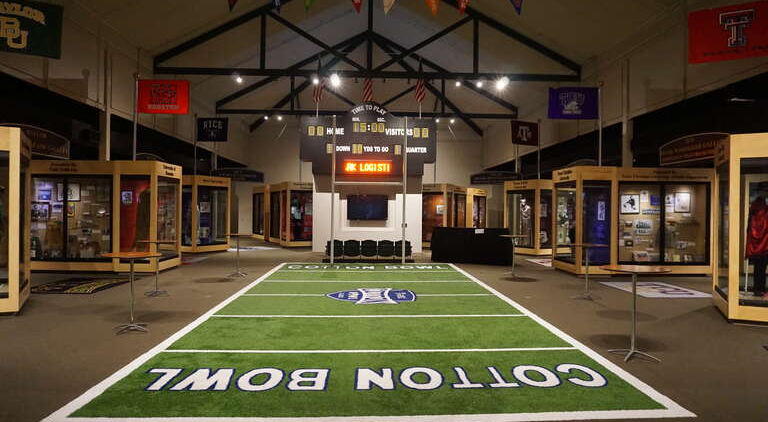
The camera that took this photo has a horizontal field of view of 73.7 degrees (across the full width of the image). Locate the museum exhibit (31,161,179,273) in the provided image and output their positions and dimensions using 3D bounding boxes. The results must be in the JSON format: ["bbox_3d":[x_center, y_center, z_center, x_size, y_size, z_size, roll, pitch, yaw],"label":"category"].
[{"bbox_3d":[-7.445,0.169,13.519,3.494,2.839,1.596,0,0,-2],"label":"museum exhibit"}]

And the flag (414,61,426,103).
[{"bbox_3d":[1.390,-4.894,19.500,0.460,1.600,0.300,0,0,-2],"label":"flag"}]

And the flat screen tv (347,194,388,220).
[{"bbox_3d":[-0.634,-0.148,19.900,1.580,0.960,0.100,0,0,-2],"label":"flat screen tv"}]

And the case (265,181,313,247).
[{"bbox_3d":[-4.182,0.177,23.430,1.680,2.839,3.192,0,0,-30],"label":"case"}]

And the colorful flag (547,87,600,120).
[{"bbox_3d":[5.609,-3.167,15.100,1.500,0.910,0.060,0,0,-3],"label":"colorful flag"}]

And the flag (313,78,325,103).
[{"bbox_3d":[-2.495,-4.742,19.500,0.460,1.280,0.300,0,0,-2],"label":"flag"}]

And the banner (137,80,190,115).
[{"bbox_3d":[-6.024,-3.109,14.000,1.500,0.930,0.060,1,0,12],"label":"banner"}]

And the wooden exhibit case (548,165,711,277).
[{"bbox_3d":[6.619,0.290,13.939,3.511,2.839,1.596,0,0,-2],"label":"wooden exhibit case"}]

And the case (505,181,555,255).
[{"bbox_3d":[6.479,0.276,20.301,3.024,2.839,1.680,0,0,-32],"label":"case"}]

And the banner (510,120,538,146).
[{"bbox_3d":[5.429,-2.974,19.700,1.200,0.920,0.060,0,0,-14],"label":"banner"}]

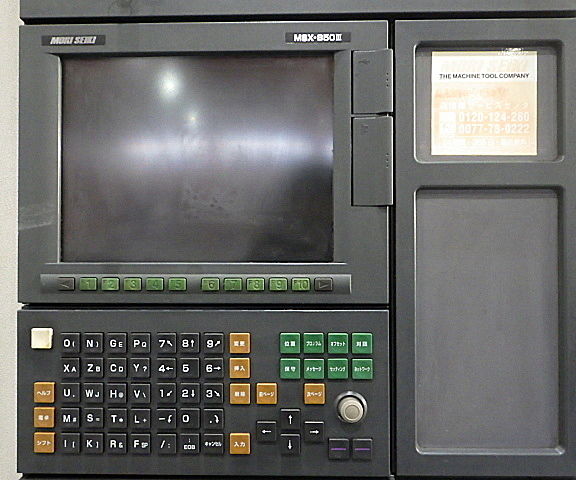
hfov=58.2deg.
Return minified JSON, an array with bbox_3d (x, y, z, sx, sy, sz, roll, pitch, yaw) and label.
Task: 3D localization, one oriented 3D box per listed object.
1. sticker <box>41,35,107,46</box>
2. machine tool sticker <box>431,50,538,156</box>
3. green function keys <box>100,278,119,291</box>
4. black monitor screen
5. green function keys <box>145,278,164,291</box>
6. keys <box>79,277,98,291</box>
[{"bbox_3d":[-0.169,-0.157,0.409,0.051,0.008,0.002,0,-1,1],"label":"sticker"},{"bbox_3d":[0.159,-0.110,0.418,0.086,0.085,0.002,0,0,1],"label":"machine tool sticker"},{"bbox_3d":[-0.138,0.035,0.405,0.015,0.010,0.004,0,-1,1],"label":"green function keys"},{"bbox_3d":[-0.072,-0.064,0.415,0.217,0.164,0.010,0,0,1],"label":"black monitor screen"},{"bbox_3d":[-0.103,0.035,0.406,0.014,0.010,0.005,0,0,1],"label":"green function keys"},{"bbox_3d":[-0.156,0.035,0.405,0.015,0.010,0.004,0,-1,1],"label":"keys"}]

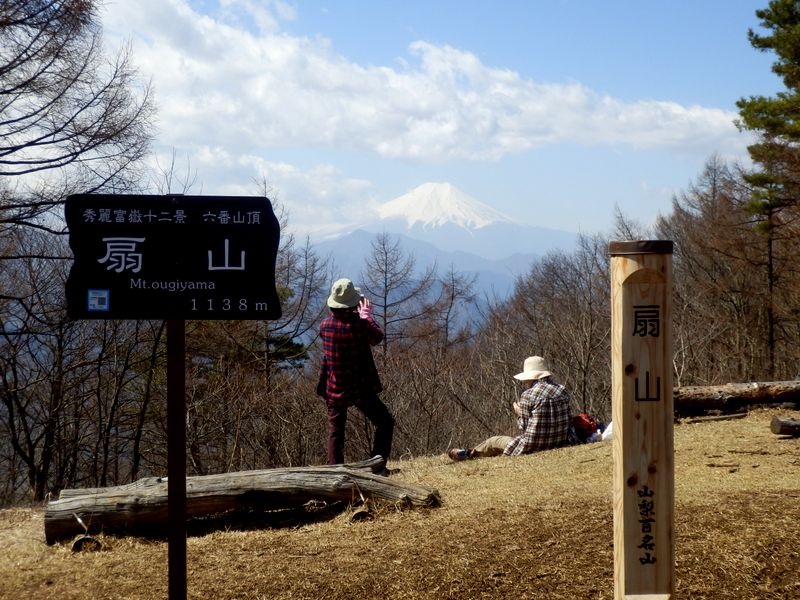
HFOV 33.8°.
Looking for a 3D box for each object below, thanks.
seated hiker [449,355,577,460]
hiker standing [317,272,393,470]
[{"bbox_3d":[0.952,0.902,11.050,0.930,0.870,0.600,1,2,41],"label":"seated hiker"},{"bbox_3d":[-0.340,0.641,10.550,0.560,1.610,0.500,0,2,16],"label":"hiker standing"}]

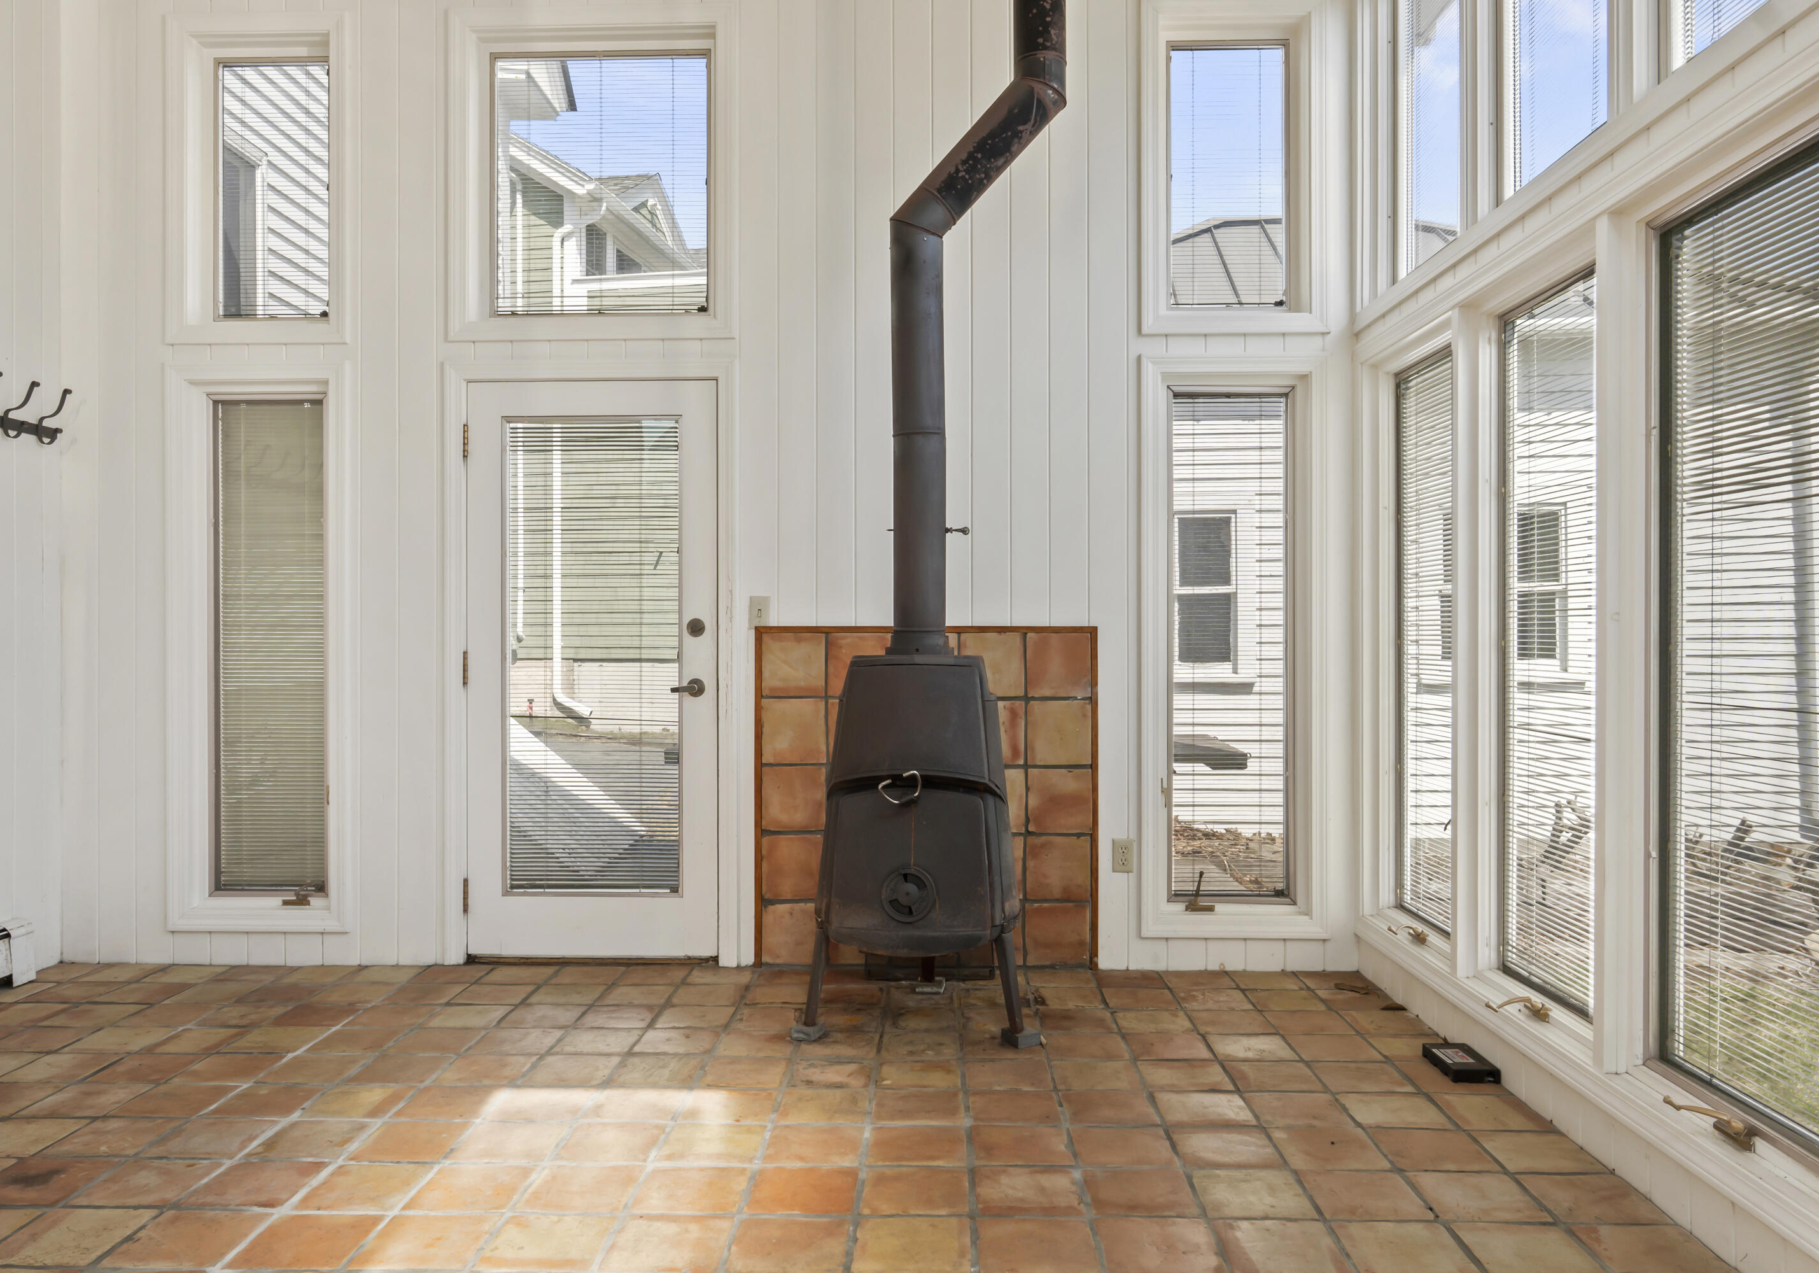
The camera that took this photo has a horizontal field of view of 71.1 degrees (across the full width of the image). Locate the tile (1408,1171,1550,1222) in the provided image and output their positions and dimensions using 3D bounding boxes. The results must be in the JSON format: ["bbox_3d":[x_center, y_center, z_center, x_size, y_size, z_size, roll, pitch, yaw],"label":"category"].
[{"bbox_3d":[1.169,1.160,2.626,0.211,0.016,0.224,0,0,2],"label":"tile"}]

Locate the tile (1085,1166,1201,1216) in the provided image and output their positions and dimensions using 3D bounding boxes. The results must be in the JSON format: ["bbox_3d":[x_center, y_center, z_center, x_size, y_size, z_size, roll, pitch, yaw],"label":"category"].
[{"bbox_3d":[0.482,1.161,2.656,0.212,0.016,0.225,0,0,2],"label":"tile"}]

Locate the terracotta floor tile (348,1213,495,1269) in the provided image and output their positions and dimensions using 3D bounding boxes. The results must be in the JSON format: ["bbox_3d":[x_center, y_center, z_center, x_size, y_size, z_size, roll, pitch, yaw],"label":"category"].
[{"bbox_3d":[-0.928,1.163,2.438,0.211,0.016,0.222,0,0,2],"label":"terracotta floor tile"}]

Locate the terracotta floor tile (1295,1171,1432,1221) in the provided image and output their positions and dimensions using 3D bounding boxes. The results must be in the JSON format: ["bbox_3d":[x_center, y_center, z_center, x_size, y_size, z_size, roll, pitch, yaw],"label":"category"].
[{"bbox_3d":[0.948,1.171,2.654,0.220,0.013,0.225,0,0,1],"label":"terracotta floor tile"}]

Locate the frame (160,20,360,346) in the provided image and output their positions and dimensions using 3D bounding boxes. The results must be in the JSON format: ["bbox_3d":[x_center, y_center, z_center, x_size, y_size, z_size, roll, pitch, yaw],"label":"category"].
[{"bbox_3d":[-2.239,-1.569,4.419,0.655,1.139,0.100,0,0,2],"label":"frame"}]

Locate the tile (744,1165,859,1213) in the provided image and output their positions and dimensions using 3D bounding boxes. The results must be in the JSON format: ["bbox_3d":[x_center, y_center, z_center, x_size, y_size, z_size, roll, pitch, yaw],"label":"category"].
[{"bbox_3d":[-0.222,1.162,2.665,0.214,0.016,0.223,0,0,2],"label":"tile"}]

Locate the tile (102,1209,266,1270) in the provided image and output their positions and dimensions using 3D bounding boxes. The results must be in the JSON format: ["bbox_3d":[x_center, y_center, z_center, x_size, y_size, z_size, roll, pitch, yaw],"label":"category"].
[{"bbox_3d":[-1.388,1.163,2.448,0.209,0.016,0.224,0,0,2],"label":"tile"}]

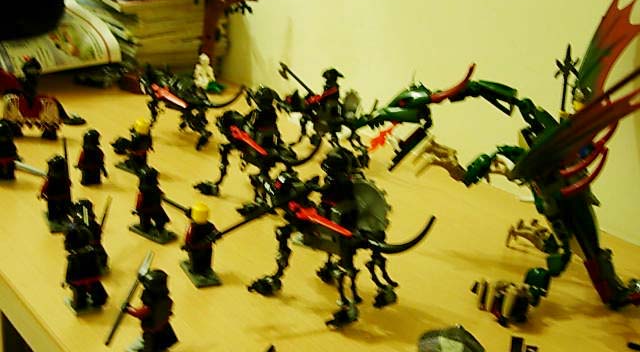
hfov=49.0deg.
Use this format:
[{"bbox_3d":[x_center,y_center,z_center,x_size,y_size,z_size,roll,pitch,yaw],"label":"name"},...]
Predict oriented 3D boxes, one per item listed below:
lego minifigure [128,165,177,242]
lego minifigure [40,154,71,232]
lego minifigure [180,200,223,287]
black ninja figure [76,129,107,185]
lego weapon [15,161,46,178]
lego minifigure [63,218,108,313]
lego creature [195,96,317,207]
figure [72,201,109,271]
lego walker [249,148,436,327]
[{"bbox_3d":[-0.110,0.019,0.460,0.026,0.046,0.025,24,31,36],"label":"lego minifigure"},{"bbox_3d":[-0.176,0.010,0.467,0.025,0.046,0.026,-8,27,-25],"label":"lego minifigure"},{"bbox_3d":[-0.071,0.040,0.421,0.024,0.044,0.026,-12,30,-32],"label":"lego minifigure"},{"bbox_3d":[-0.172,-0.015,0.526,0.025,0.043,0.016,-8,27,-25],"label":"black ninja figure"},{"bbox_3d":[-0.210,-0.004,0.513,0.039,0.005,0.003,17,27,18],"label":"lego weapon"},{"bbox_3d":[-0.130,0.051,0.386,0.025,0.046,0.026,-14,30,-34],"label":"lego minifigure"},{"bbox_3d":[-0.048,-0.024,0.507,0.112,0.093,0.045,22,30,33],"label":"lego creature"},{"bbox_3d":[-0.138,0.035,0.418,0.025,0.046,0.025,-14,30,-34],"label":"figure"},{"bbox_3d":[0.008,0.031,0.394,0.114,0.097,0.046,18,28,27],"label":"lego walker"}]

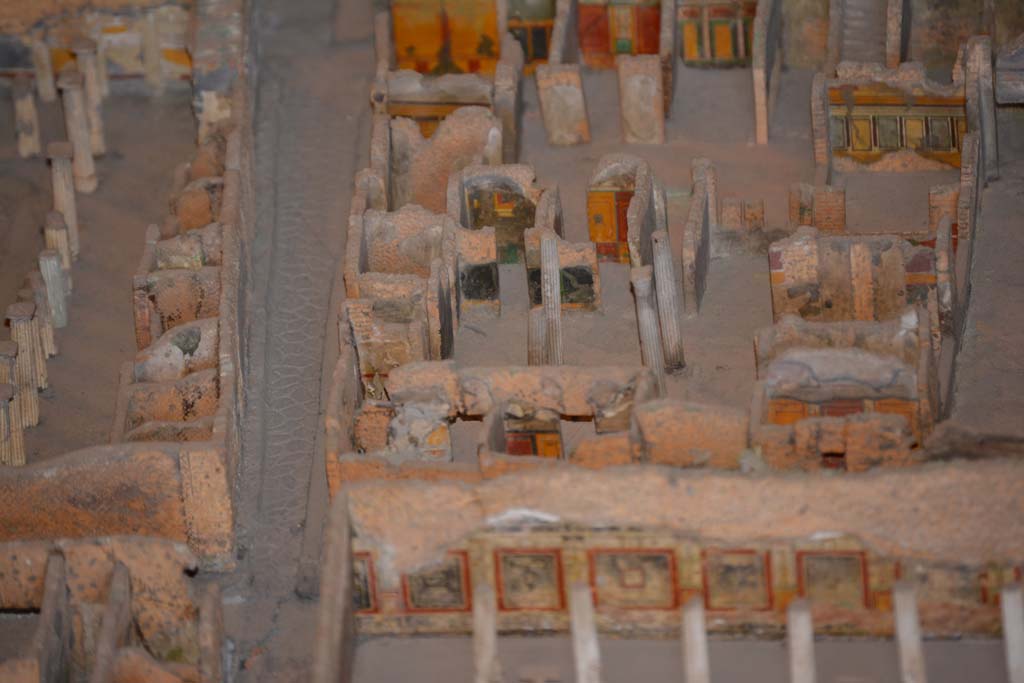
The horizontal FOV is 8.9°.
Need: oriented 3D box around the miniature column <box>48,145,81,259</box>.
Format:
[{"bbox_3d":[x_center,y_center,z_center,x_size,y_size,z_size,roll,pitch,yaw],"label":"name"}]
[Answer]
[{"bbox_3d":[-0.154,-0.048,2.280,0.008,0.044,0.008,-6,33,-4],"label":"miniature column"}]

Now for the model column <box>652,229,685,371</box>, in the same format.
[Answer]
[{"bbox_3d":[0.052,-0.014,2.201,0.006,0.052,0.006,-7,33,1],"label":"model column"}]

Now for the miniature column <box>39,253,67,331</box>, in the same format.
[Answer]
[{"bbox_3d":[-0.156,-0.018,2.250,0.006,0.027,0.006,-9,33,-4],"label":"miniature column"}]

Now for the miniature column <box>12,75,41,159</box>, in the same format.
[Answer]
[{"bbox_3d":[-0.172,-0.079,2.344,0.007,0.029,0.007,-5,33,-4],"label":"miniature column"}]

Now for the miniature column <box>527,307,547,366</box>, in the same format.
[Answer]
[{"bbox_3d":[0.009,0.005,2.190,0.006,0.037,0.006,-2,33,0],"label":"miniature column"}]

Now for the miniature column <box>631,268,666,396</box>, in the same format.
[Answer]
[{"bbox_3d":[0.045,-0.001,2.182,0.007,0.052,0.007,-7,33,1],"label":"miniature column"}]

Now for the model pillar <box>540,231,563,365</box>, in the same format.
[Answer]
[{"bbox_3d":[0.013,-0.013,2.203,0.006,0.052,0.006,-2,33,0],"label":"model pillar"}]

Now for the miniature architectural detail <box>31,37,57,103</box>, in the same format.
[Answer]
[{"bbox_3d":[-0.169,-0.098,2.377,0.006,0.023,0.006,-12,33,-4],"label":"miniature architectural detail"}]

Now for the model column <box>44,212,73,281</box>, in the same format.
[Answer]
[{"bbox_3d":[-0.156,-0.031,2.268,0.007,0.028,0.007,-5,33,-4],"label":"model column"}]

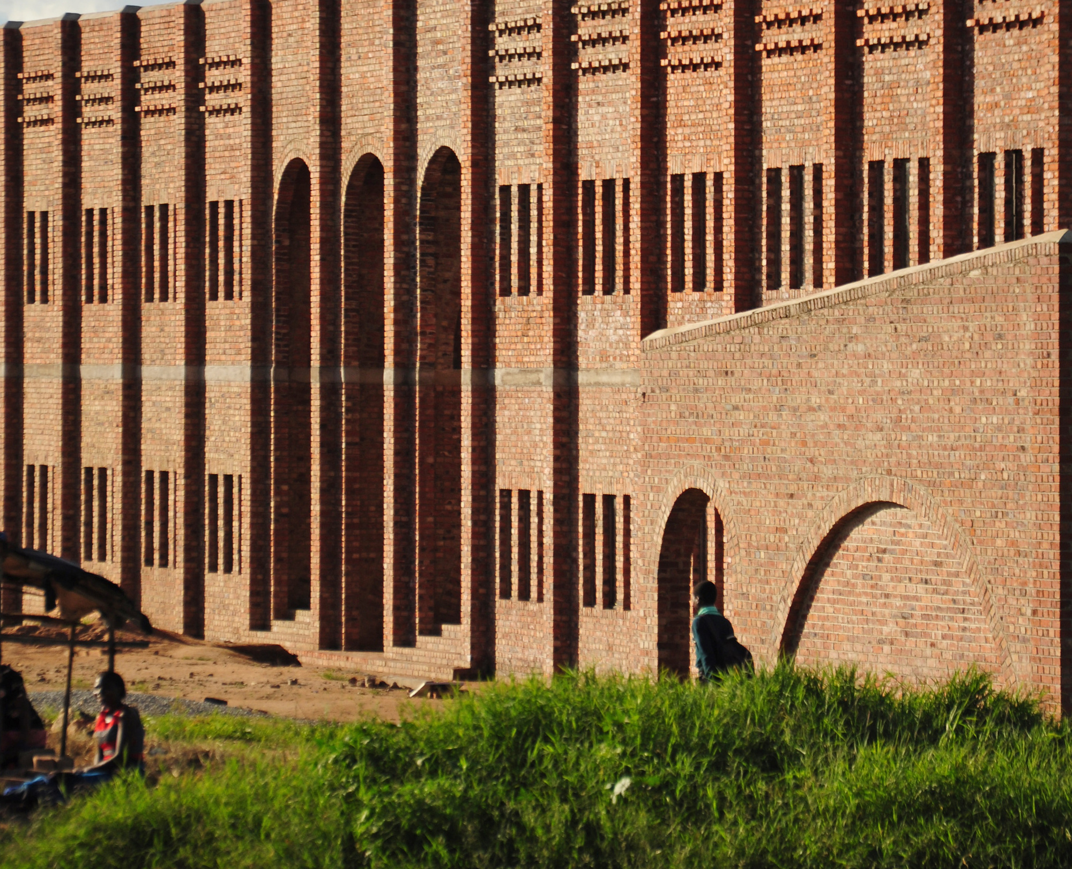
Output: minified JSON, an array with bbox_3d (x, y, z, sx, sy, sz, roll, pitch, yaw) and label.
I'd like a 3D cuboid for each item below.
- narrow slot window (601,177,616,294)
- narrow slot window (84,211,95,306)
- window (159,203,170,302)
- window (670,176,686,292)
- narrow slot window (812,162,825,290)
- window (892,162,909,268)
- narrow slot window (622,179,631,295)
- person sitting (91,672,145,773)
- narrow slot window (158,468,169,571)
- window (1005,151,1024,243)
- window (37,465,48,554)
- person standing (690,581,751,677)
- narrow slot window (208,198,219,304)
[{"bbox_3d":[0.948,-2.380,84.840,0.120,1.395,0.419,0,1,-21],"label":"narrow slot window"},{"bbox_3d":[-6.970,-2.797,110.447,0.180,1.475,0.445,0,1,-21],"label":"narrow slot window"},{"bbox_3d":[-4.971,-2.470,95.889,0.200,1.315,0.405,0,1,-21],"label":"window"},{"bbox_3d":[1.839,-2.481,86.661,0.200,1.450,0.445,0,1,-21],"label":"window"},{"bbox_3d":[3.257,-2.335,78.917,0.120,1.397,0.419,0,1,-21],"label":"narrow slot window"},{"bbox_3d":[4.054,-2.337,76.873,0.120,1.361,0.419,0,1,-21],"label":"window"},{"bbox_3d":[1.271,-2.550,90.470,0.150,1.500,0.430,0,1,-21],"label":"narrow slot window"},{"bbox_3d":[-3.176,2.233,52.006,0.620,0.950,0.460,0,1,-20],"label":"person sitting"},{"bbox_3d":[-5.628,1.298,107.084,0.180,1.475,0.445,0,1,-21],"label":"narrow slot window"},{"bbox_3d":[5.369,-2.412,77.661,0.200,1.440,0.445,0,1,-21],"label":"window"},{"bbox_3d":[-7.661,1.220,110.936,0.200,1.440,0.445,0,1,-21],"label":"window"},{"bbox_3d":[1.644,2.125,62.010,0.500,1.670,0.480,0,1,21],"label":"person standing"},{"bbox_3d":[-4.787,-2.768,106.037,0.150,1.504,0.430,0,1,-21],"label":"narrow slot window"}]

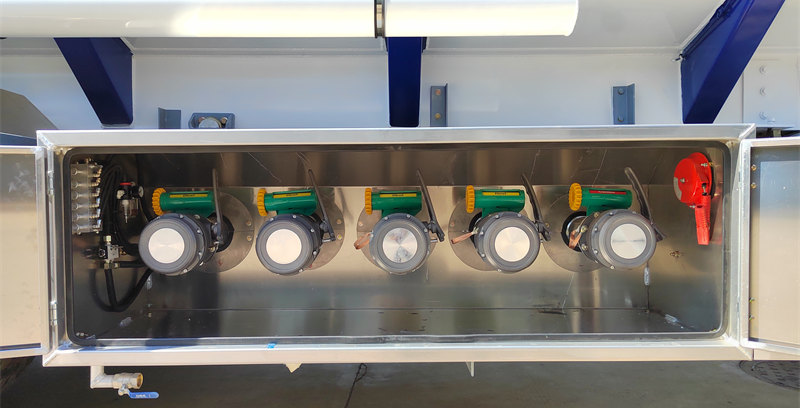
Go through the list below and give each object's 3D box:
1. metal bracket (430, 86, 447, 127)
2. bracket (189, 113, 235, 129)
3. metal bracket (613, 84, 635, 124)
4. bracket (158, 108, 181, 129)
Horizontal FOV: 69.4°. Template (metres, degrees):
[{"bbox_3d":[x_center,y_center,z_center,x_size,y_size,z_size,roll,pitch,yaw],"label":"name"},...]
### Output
[{"bbox_3d":[0.102,-0.241,1.500,0.043,0.141,0.042,0,1,0],"label":"metal bracket"},{"bbox_3d":[-0.488,-0.193,1.499,0.109,0.082,0.046,0,1,0],"label":"bracket"},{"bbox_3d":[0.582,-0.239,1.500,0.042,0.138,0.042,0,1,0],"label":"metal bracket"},{"bbox_3d":[-0.597,-0.203,1.501,0.044,0.089,0.042,0,1,0],"label":"bracket"}]

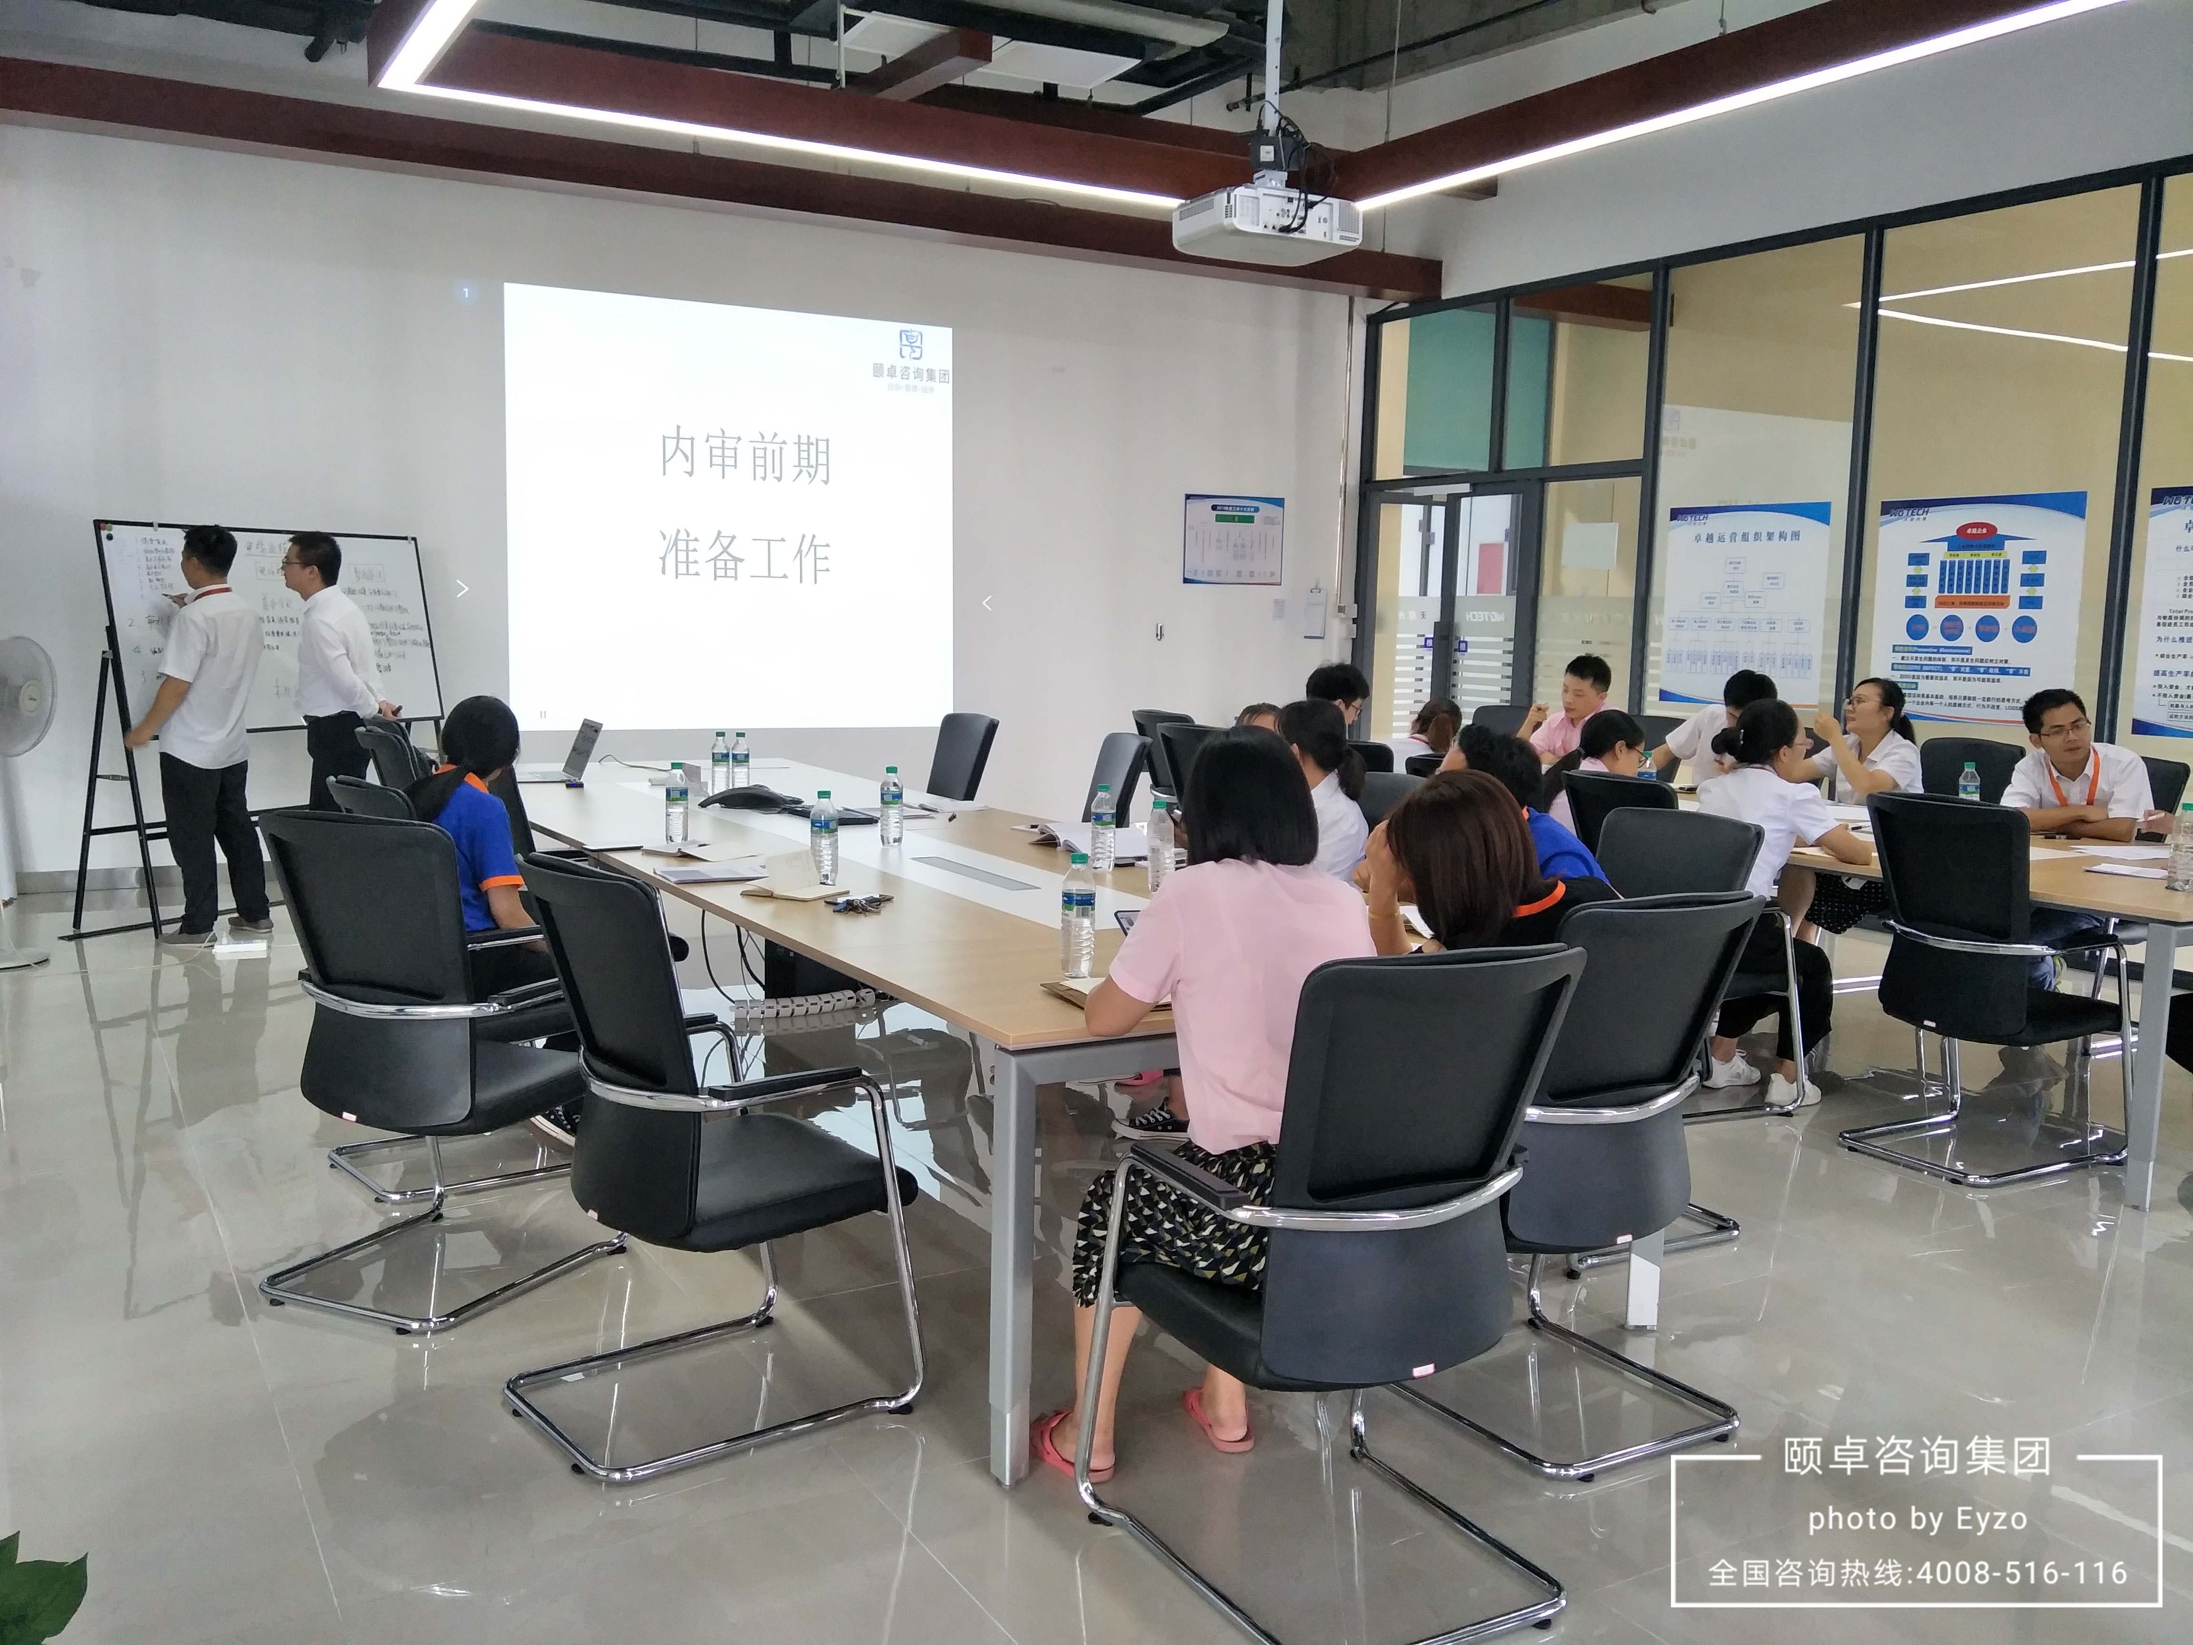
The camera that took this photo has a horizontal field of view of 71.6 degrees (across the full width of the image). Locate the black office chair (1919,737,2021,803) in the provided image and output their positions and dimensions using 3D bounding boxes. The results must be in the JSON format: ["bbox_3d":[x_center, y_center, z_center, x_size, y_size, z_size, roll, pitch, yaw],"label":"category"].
[{"bbox_3d":[3.440,0.187,6.172,0.630,1.000,0.570,-3,9,-32],"label":"black office chair"}]

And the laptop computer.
[{"bbox_3d":[-1.884,-0.241,5.223,0.324,0.210,0.321,-2,8,-25],"label":"laptop computer"}]

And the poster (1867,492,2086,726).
[{"bbox_3d":[4.029,-0.971,6.950,0.020,1.020,0.910,-4,9,-36],"label":"poster"}]

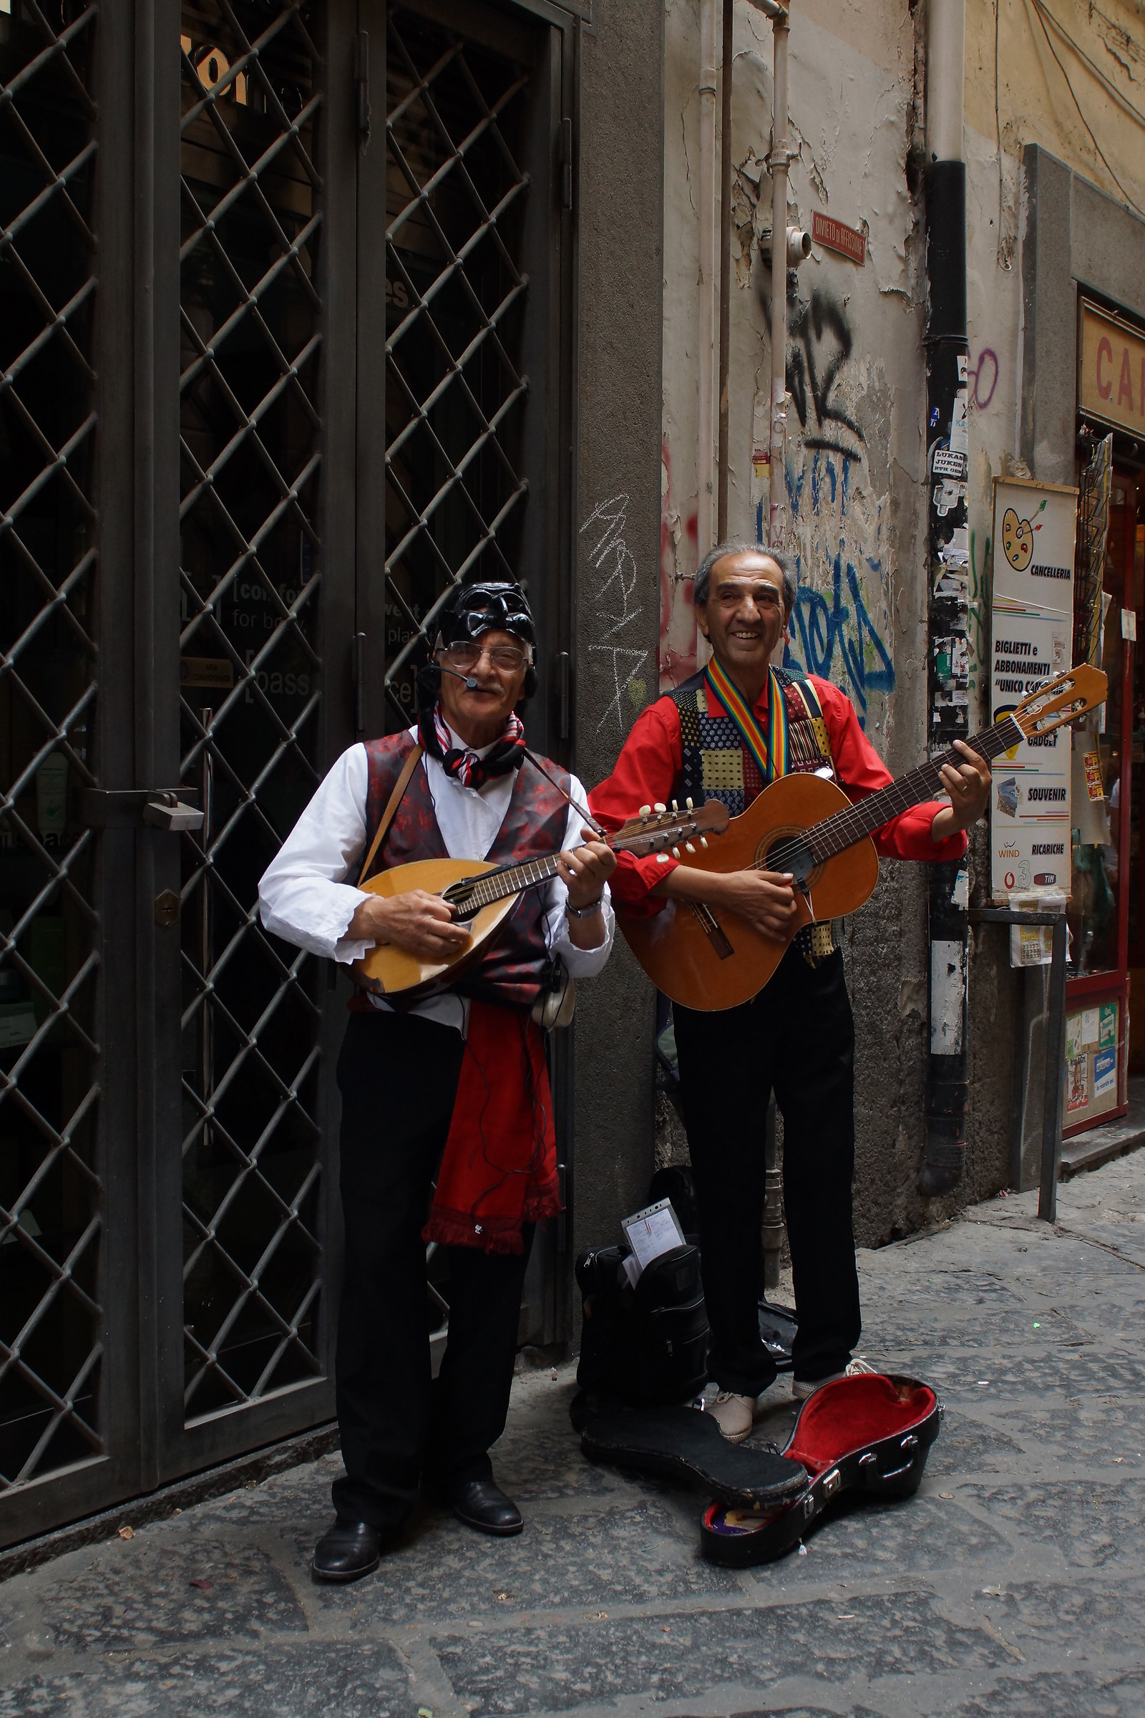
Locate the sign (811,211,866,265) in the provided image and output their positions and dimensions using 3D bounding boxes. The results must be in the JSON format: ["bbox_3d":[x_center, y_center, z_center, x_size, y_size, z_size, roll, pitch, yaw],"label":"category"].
[{"bbox_3d":[0.681,-1.585,5.121,0.015,0.075,0.310,2,3,33],"label":"sign"}]

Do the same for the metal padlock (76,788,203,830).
[{"bbox_3d":[-0.706,-0.081,3.274,0.090,0.070,0.190,2,3,33],"label":"metal padlock"}]

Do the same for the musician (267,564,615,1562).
[{"bbox_3d":[-0.229,0.334,3.369,0.590,1.620,0.480,0,3,-6],"label":"musician"}]

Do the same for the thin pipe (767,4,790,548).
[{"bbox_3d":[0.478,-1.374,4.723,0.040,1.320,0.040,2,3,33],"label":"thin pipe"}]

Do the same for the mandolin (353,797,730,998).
[{"bbox_3d":[-0.043,0.068,3.237,0.630,0.200,0.150,-23,-17,6],"label":"mandolin"}]

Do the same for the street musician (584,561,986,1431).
[{"bbox_3d":[0.423,0.229,3.877,0.740,1.700,0.500,0,3,-1],"label":"street musician"}]

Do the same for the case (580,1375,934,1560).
[{"bbox_3d":[0.304,1.042,3.523,0.500,0.170,0.700,2,3,33],"label":"case"}]

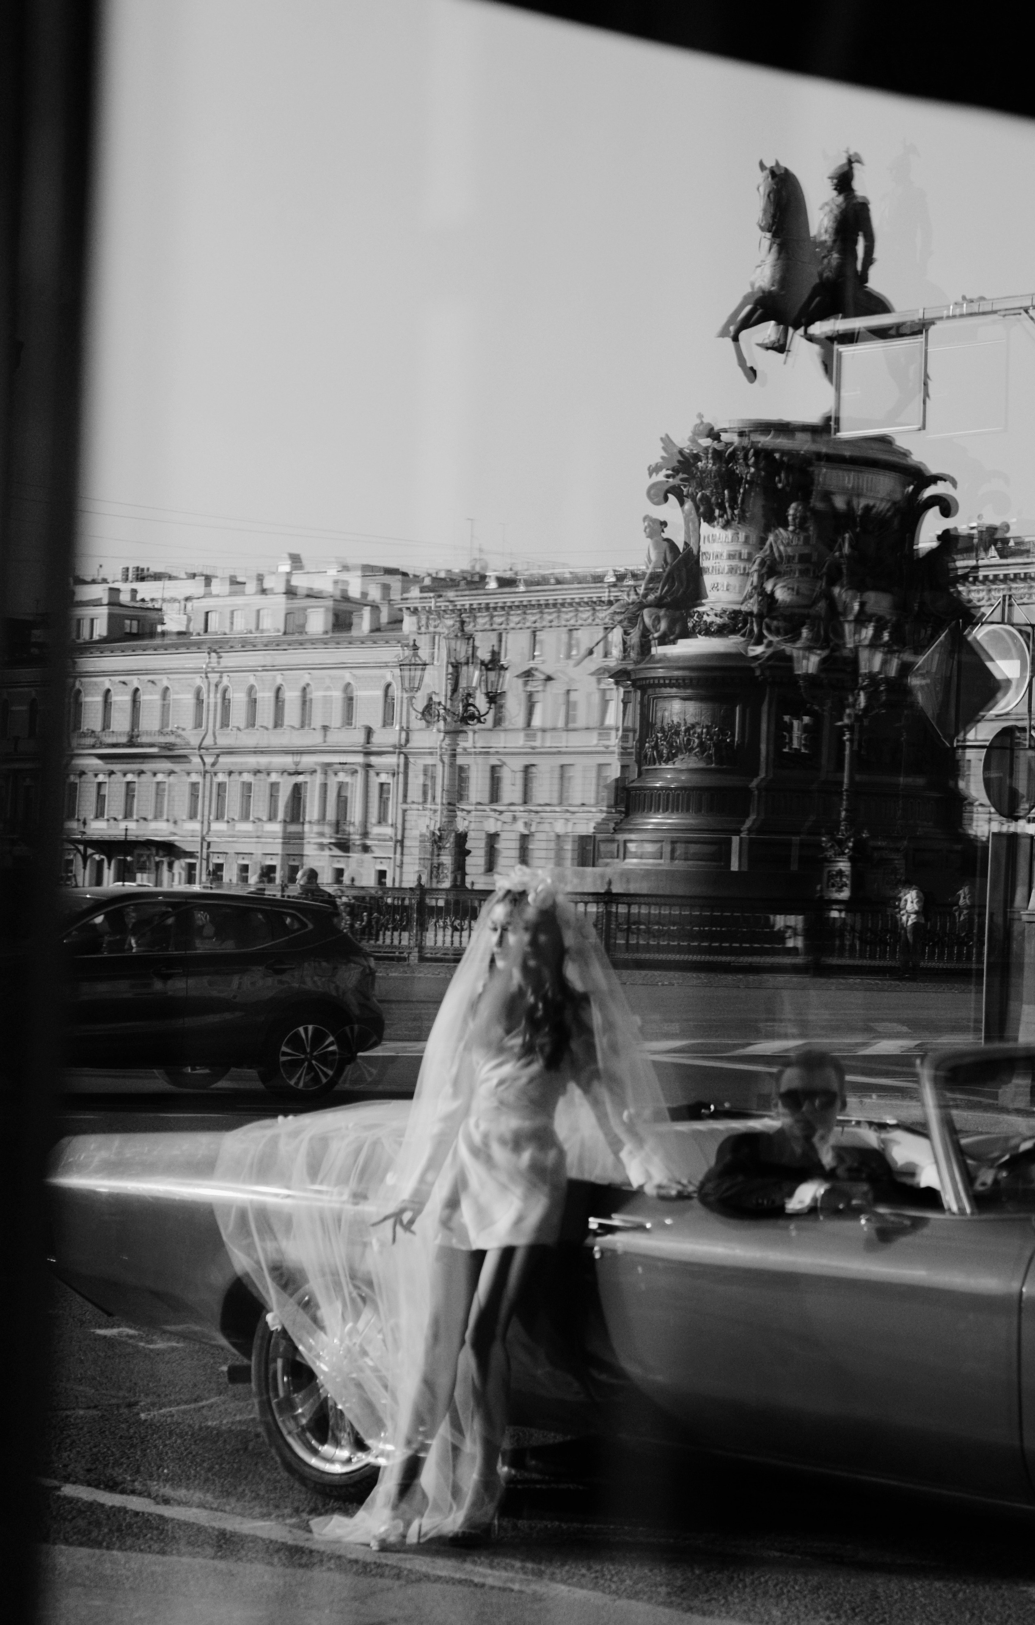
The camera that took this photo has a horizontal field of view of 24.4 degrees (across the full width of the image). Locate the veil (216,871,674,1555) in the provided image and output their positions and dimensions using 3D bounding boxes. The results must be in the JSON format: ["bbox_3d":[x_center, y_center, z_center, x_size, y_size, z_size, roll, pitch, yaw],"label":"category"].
[{"bbox_3d":[-0.195,1.020,6.300,1.190,1.730,0.680,1,-1,24],"label":"veil"}]

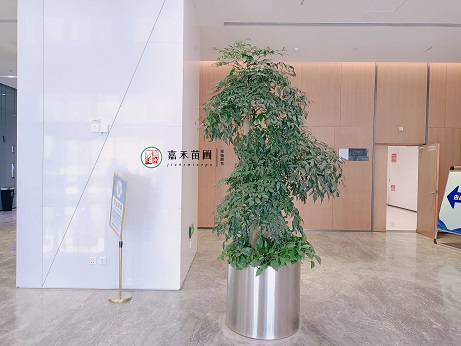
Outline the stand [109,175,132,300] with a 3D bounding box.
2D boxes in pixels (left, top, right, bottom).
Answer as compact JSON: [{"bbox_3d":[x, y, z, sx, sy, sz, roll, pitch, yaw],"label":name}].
[{"bbox_3d":[-1.272,0.728,3.877,0.280,1.440,0.500,0,2,-37],"label":"stand"}]

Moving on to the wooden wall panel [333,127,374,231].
[{"bbox_3d":[2.977,0.154,8.114,0.929,2.484,0.050,1,1,1],"label":"wooden wall panel"}]

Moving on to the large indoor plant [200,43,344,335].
[{"bbox_3d":[0.418,0.080,3.289,1.420,2.790,1.250,1,1,0],"label":"large indoor plant"}]

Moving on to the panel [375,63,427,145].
[{"bbox_3d":[4.125,-1.684,8.057,1.219,1.950,0.050,1,1,1],"label":"panel"}]

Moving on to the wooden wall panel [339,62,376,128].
[{"bbox_3d":[3.077,-1.882,8.070,0.803,1.571,0.050,1,1,1],"label":"wooden wall panel"}]

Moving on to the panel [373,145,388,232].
[{"bbox_3d":[3.638,0.365,8.108,0.352,2.122,0.050,1,1,1],"label":"panel"}]

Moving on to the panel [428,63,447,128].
[{"bbox_3d":[4.988,-1.864,8.040,0.409,1.559,0.050,1,1,1],"label":"panel"}]

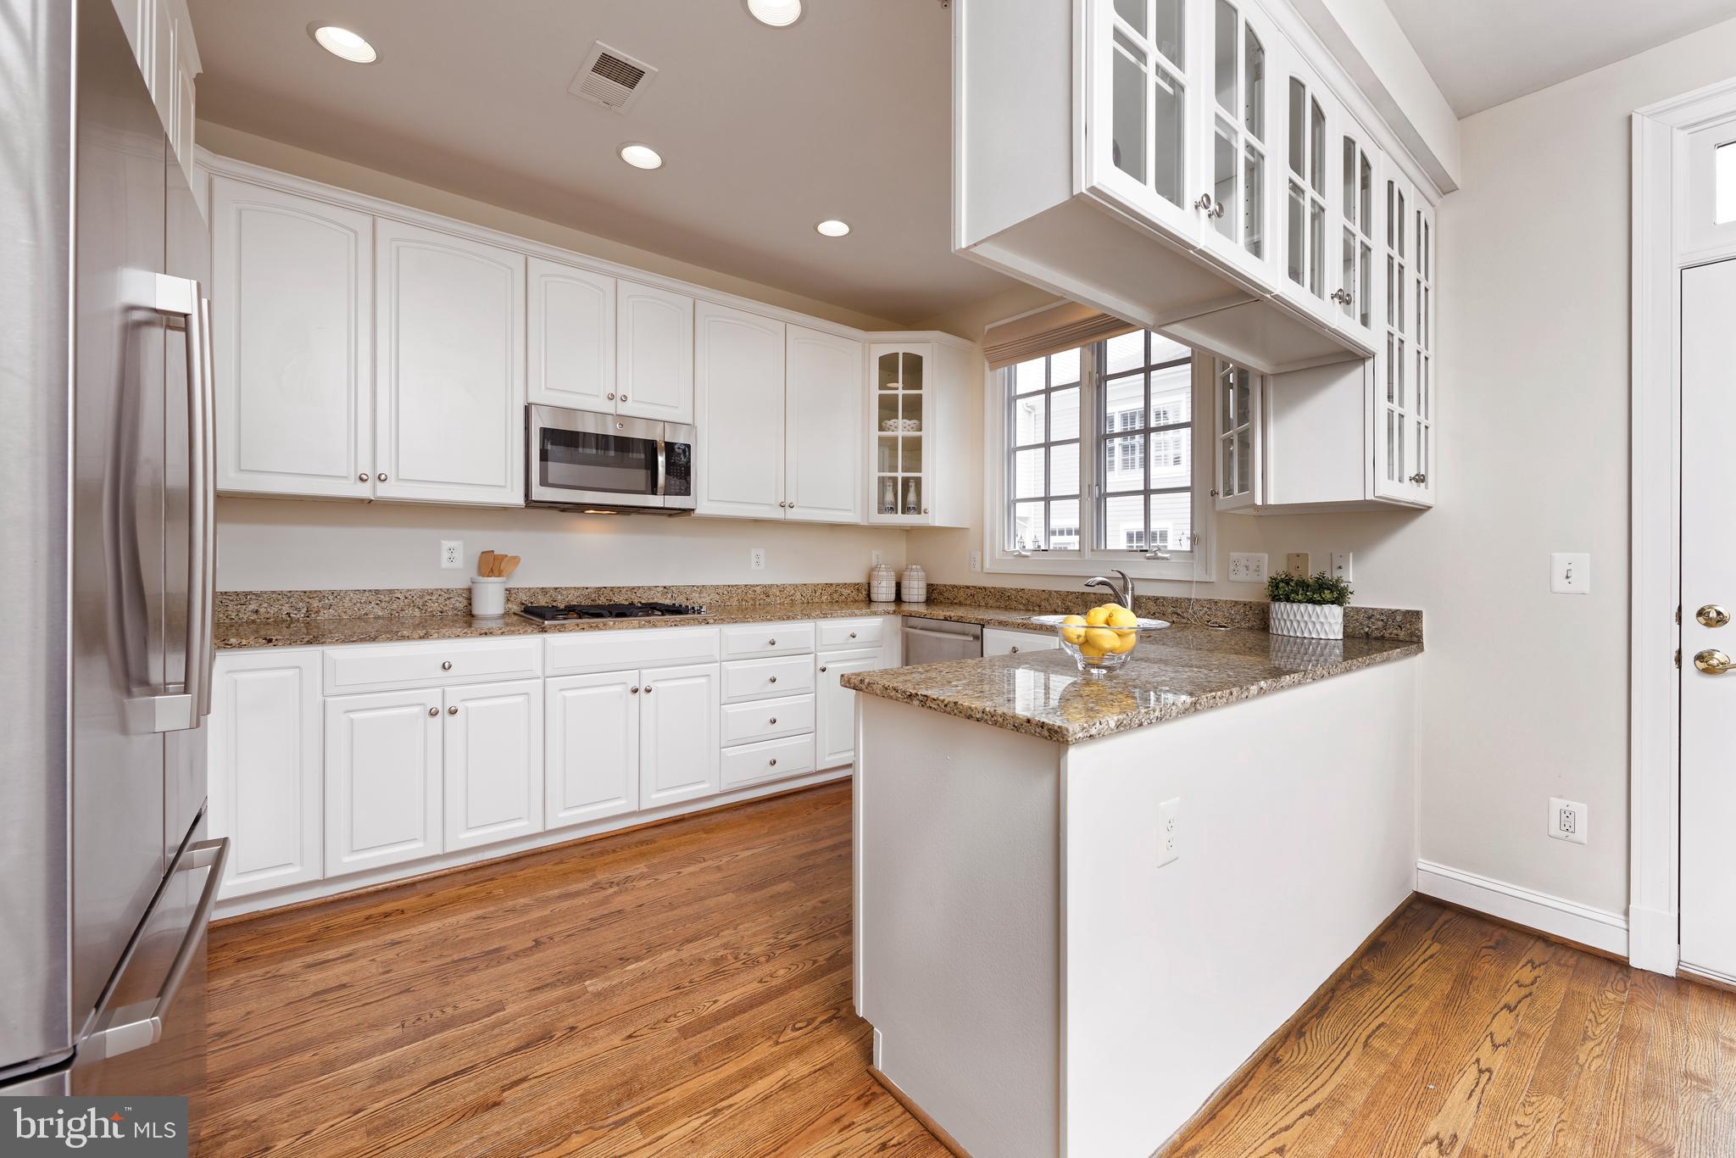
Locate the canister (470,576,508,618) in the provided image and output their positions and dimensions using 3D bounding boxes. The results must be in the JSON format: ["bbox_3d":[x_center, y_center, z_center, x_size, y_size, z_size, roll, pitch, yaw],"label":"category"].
[{"bbox_3d":[-1.691,0.076,3.013,0.142,0.168,0.142,0,1,-39],"label":"canister"}]

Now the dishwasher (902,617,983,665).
[{"bbox_3d":[0.613,0.648,3.734,0.600,0.850,0.598,0,1,-39],"label":"dishwasher"}]

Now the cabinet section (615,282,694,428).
[{"bbox_3d":[-1.115,-1.074,3.369,0.380,0.617,0.330,0,1,-38],"label":"cabinet section"}]

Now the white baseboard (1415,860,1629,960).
[{"bbox_3d":[2.127,1.067,2.224,0.018,0.130,0.510,0,1,-38],"label":"white baseboard"}]

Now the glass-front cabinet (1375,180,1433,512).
[{"bbox_3d":[1.651,-0.771,2.324,0.620,1.060,0.340,0,1,-38],"label":"glass-front cabinet"}]

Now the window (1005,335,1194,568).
[{"bbox_3d":[1.177,-0.743,3.596,0.100,1.280,1.155,0,1,-39],"label":"window"}]

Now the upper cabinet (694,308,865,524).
[{"bbox_3d":[-0.530,-0.854,3.770,1.060,1.070,0.330,0,1,-38],"label":"upper cabinet"}]

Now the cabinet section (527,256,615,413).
[{"bbox_3d":[-1.415,-1.072,3.135,0.382,0.617,0.330,0,1,-38],"label":"cabinet section"}]

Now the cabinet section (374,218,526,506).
[{"bbox_3d":[-1.773,-0.844,2.857,0.526,1.068,0.330,0,1,-38],"label":"cabinet section"}]

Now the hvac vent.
[{"bbox_3d":[-0.847,-1.639,2.234,0.195,0.020,0.290,0,1,-39],"label":"hvac vent"}]

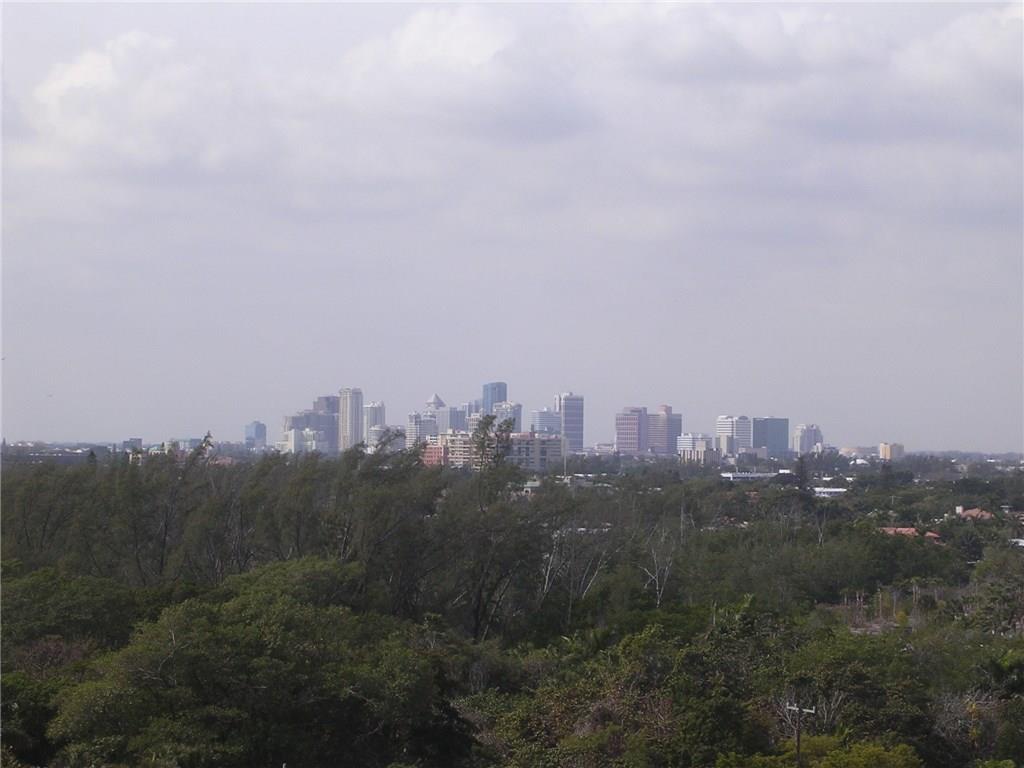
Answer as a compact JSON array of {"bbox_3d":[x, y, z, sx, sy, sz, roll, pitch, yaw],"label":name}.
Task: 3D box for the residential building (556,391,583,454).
[{"bbox_3d":[88.700,72.700,5250.000,25.000,116.000,38.000,0,-1,45],"label":"residential building"}]

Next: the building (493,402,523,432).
[{"bbox_3d":[-6.750,78.340,5499.450,41.150,96.870,22.640,0,-1,40],"label":"building"}]

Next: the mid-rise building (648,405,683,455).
[{"bbox_3d":[251.680,82.980,5593.740,44.300,95.380,34.440,0,-1,45],"label":"mid-rise building"}]

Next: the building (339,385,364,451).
[{"bbox_3d":[-253.200,67.600,5350.000,28.000,123.300,27.000,0,-1,45],"label":"building"}]

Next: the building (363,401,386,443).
[{"bbox_3d":[-220.300,80.200,5430.000,22.000,101.400,35.000,0,-1,45],"label":"building"}]

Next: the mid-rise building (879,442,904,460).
[{"bbox_3d":[613.600,117.300,5500.000,29.000,44.800,30.000,0,-1,45],"label":"mid-rise building"}]

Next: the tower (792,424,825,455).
[{"bbox_3d":[467.100,100.100,5350.000,24.000,71.300,42.000,0,-1,45],"label":"tower"}]

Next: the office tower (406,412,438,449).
[{"bbox_3d":[-136.200,85.100,5150.000,26.000,83.800,38.000,0,-1,45],"label":"office tower"}]

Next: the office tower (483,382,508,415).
[{"bbox_3d":[-26.400,64.900,5450.000,25.000,136.300,32.000,0,-1,45],"label":"office tower"}]

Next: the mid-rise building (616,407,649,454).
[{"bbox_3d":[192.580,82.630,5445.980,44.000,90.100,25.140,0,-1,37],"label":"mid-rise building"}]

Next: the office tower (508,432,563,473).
[{"bbox_3d":[21.700,63.100,2900.000,20.000,42.600,50.000,0,-1,45],"label":"office tower"}]

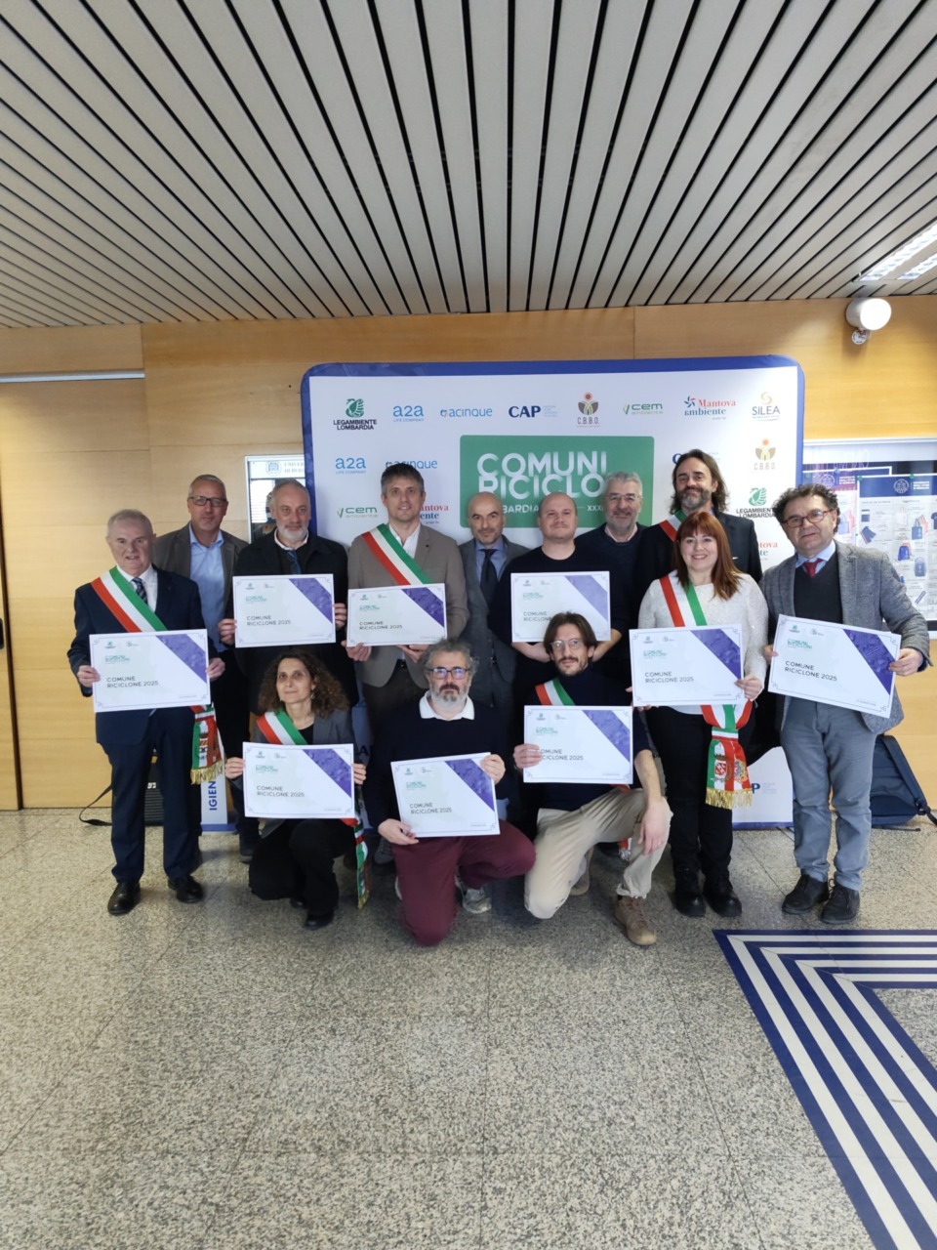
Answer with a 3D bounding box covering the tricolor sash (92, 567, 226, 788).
[{"bbox_3d":[-1.258,0.179,3.514,0.480,0.840,0.340,-3,6,-14],"label":"tricolor sash"}]

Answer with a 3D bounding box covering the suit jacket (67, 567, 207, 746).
[{"bbox_3d":[-1.348,0.117,3.551,0.550,0.720,0.400,-3,6,-14],"label":"suit jacket"}]

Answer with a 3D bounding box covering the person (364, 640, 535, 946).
[{"bbox_3d":[-0.063,0.611,3.442,0.620,1.110,0.660,-1,6,2],"label":"person"}]

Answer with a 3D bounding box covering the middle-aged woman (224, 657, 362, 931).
[{"bbox_3d":[-0.707,0.633,3.591,0.540,1.060,0.640,-2,6,-4],"label":"middle-aged woman"}]

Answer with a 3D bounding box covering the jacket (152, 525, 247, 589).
[{"bbox_3d":[-1.255,-0.071,4.151,0.520,0.760,0.300,-2,6,-11],"label":"jacket"}]

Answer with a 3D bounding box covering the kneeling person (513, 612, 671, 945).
[{"bbox_3d":[0.456,0.550,3.444,0.580,1.210,0.680,-1,6,2],"label":"kneeling person"}]

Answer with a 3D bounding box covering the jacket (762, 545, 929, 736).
[{"bbox_3d":[1.457,0.038,3.387,0.600,0.760,0.420,2,7,30],"label":"jacket"}]

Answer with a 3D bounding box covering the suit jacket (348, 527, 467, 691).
[{"bbox_3d":[-0.276,-0.091,3.877,0.540,0.720,0.400,-2,6,-4],"label":"suit jacket"}]

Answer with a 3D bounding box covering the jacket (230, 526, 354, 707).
[{"bbox_3d":[-0.790,-0.042,3.894,0.540,0.800,0.400,-2,6,-9],"label":"jacket"}]

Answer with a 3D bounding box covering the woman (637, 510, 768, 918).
[{"bbox_3d":[0.934,0.343,3.452,0.520,1.610,0.400,0,6,10],"label":"woman"}]

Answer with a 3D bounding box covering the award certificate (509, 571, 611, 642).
[{"bbox_3d":[0.393,-0.076,3.660,0.420,0.297,0.010,-1,0,5],"label":"award certificate"}]

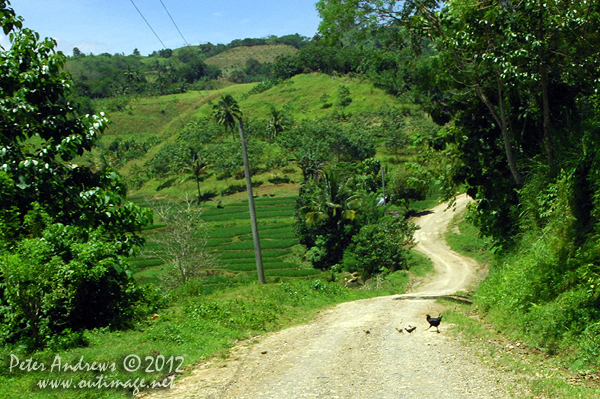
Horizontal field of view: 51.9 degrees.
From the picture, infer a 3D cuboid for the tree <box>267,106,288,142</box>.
[{"bbox_3d":[-5.661,-18.869,155.000,5.600,9.000,5.600,0,3,0],"label":"tree"}]

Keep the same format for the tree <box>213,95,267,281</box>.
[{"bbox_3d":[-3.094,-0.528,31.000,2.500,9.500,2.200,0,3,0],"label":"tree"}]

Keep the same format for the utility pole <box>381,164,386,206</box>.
[{"bbox_3d":[12.242,-1.899,90.000,0.300,6.600,0.300,0,3,0],"label":"utility pole"}]

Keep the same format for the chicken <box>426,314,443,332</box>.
[{"bbox_3d":[2.882,2.657,13.200,0.360,0.400,0.160,0,3,5],"label":"chicken"}]

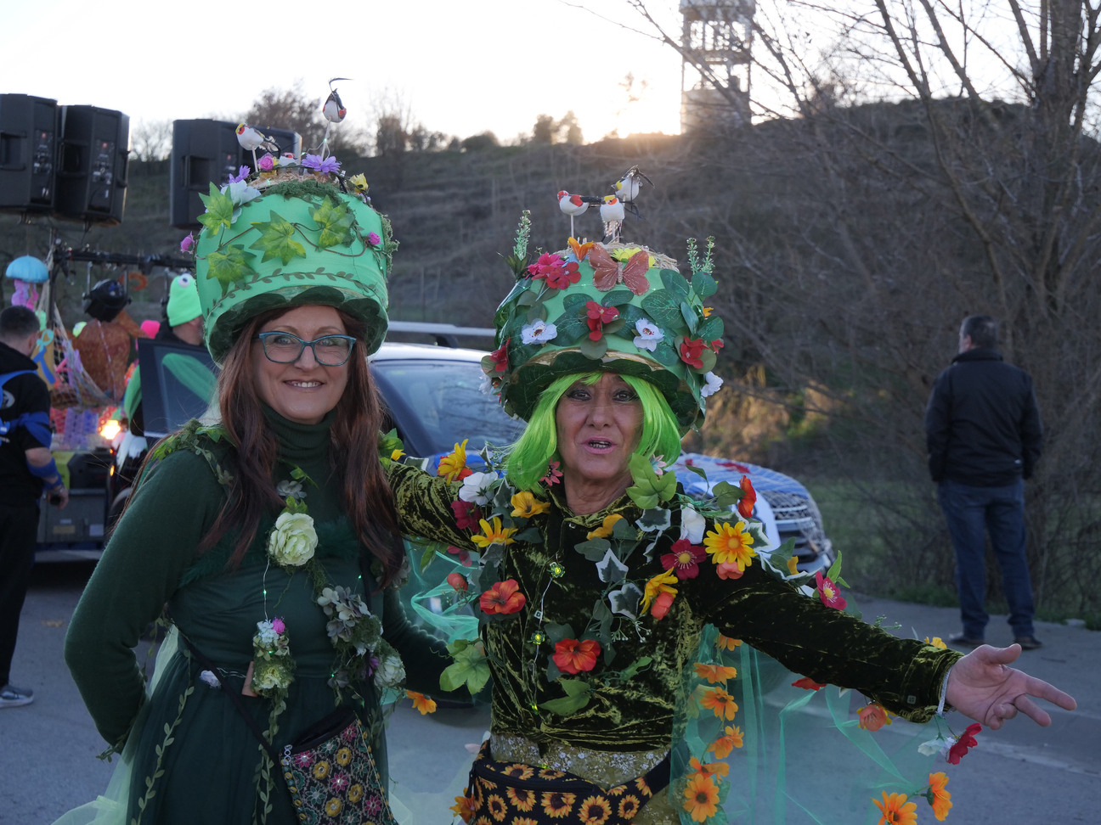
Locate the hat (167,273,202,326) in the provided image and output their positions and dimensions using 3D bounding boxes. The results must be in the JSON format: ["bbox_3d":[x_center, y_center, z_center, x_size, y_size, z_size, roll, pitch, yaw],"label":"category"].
[{"bbox_3d":[-1.591,-0.492,7.800,0.230,0.230,0.200,0,2,-13],"label":"hat"}]

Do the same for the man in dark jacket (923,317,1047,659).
[{"bbox_3d":[2.288,0.365,9.400,0.610,1.765,0.380,1,2,3],"label":"man in dark jacket"}]

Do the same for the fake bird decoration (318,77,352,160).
[{"bbox_3d":[-0.328,-0.447,2.700,0.048,0.122,0.055,1,2,18],"label":"fake bird decoration"}]

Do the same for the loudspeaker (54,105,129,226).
[{"bbox_3d":[-2.915,-1.594,11.400,0.440,0.690,0.370,0,2,-29],"label":"loudspeaker"}]

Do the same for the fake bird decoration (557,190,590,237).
[{"bbox_3d":[0.035,-0.302,2.700,0.055,0.070,0.038,1,2,0],"label":"fake bird decoration"}]

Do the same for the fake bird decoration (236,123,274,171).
[{"bbox_3d":[-0.447,-0.403,2.700,0.060,0.072,0.045,0,2,-24],"label":"fake bird decoration"}]

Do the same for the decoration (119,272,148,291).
[{"bbox_3d":[-2.767,-0.869,11.800,0.200,0.130,0.060,0,2,-18],"label":"decoration"}]

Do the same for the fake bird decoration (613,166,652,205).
[{"bbox_3d":[0.125,-0.347,2.720,0.050,0.063,0.060,-1,2,-37],"label":"fake bird decoration"}]

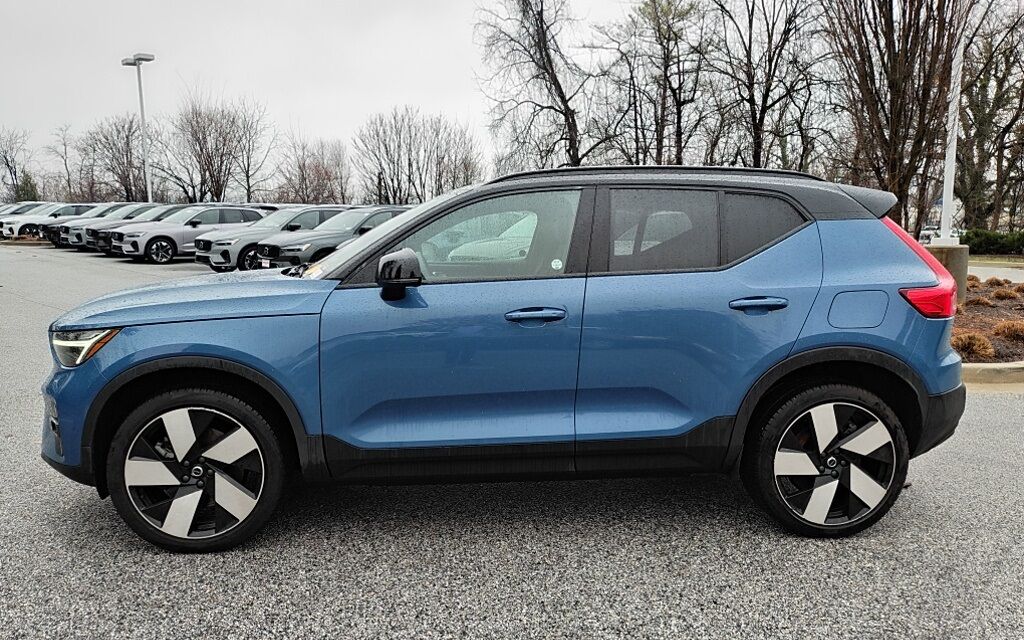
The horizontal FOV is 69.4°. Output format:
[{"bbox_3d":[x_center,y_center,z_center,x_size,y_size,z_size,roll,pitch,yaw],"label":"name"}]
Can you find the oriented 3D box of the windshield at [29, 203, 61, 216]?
[{"bbox_3d":[-20.691,-4.879,32.800,0.900,0.480,1.400,-7,10,-43],"label":"windshield"}]

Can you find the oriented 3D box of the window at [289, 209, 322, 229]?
[{"bbox_3d":[-4.620,-2.220,16.500,0.860,0.440,0.160,-7,10,-43],"label":"window"}]

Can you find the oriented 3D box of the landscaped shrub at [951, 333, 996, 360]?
[{"bbox_3d":[4.261,0.245,6.850,0.450,0.250,0.430,5,9,32],"label":"landscaped shrub"}]

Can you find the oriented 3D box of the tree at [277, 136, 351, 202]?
[{"bbox_3d":[-11.765,-7.911,44.326,4.503,6.260,4.278,-2,8,-14],"label":"tree"}]

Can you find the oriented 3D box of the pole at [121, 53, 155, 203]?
[{"bbox_3d":[-16.505,-7.543,33.270,1.800,8.595,0.650,4,9,31],"label":"pole"}]

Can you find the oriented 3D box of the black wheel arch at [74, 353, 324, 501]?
[{"bbox_3d":[-1.259,0.431,3.041,0.995,0.615,0.160,0,7,-4],"label":"black wheel arch"}]

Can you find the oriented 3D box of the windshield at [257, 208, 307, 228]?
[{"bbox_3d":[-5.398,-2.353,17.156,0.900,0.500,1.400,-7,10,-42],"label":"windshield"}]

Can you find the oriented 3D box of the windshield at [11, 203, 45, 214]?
[{"bbox_3d":[-23.259,-5.353,35.500,0.900,0.480,1.400,-7,10,-43],"label":"windshield"}]

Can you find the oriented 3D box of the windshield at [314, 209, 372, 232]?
[{"bbox_3d":[-3.696,-2.126,15.946,1.420,0.140,1.000,8,43,42],"label":"windshield"}]

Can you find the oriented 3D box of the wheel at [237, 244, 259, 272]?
[{"bbox_3d":[-5.892,-1.351,16.874,0.250,0.730,0.730,8,11,42],"label":"wheel"}]

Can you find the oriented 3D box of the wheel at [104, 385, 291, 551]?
[{"bbox_3d":[-1.295,0.608,3.106,0.720,0.720,0.240,0,7,-4],"label":"wheel"}]

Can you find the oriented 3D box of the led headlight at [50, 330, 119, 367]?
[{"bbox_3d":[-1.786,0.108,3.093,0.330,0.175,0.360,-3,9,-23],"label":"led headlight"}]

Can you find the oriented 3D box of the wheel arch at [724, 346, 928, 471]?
[{"bbox_3d":[1.354,0.363,3.195,0.910,0.530,0.160,0,7,-4],"label":"wheel arch"}]

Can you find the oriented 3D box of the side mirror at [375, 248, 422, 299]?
[{"bbox_3d":[-0.442,-0.182,2.934,0.170,0.205,0.200,0,8,-4],"label":"side mirror"}]

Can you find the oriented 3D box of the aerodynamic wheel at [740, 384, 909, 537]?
[{"bbox_3d":[1.398,0.610,3.328,0.715,0.715,0.250,0,7,-4],"label":"aerodynamic wheel"}]

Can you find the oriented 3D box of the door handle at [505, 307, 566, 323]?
[{"bbox_3d":[0.088,-0.024,3.017,0.240,0.055,0.060,0,8,-4],"label":"door handle"}]

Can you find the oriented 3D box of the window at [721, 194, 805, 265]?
[{"bbox_3d":[1.089,-0.393,3.208,0.370,0.325,0.050,0,-15,-4],"label":"window"}]

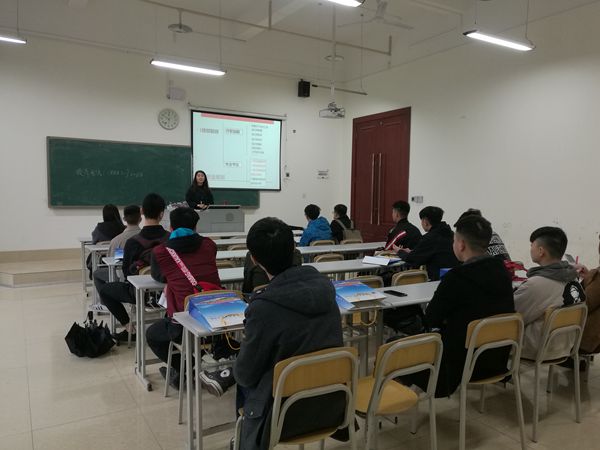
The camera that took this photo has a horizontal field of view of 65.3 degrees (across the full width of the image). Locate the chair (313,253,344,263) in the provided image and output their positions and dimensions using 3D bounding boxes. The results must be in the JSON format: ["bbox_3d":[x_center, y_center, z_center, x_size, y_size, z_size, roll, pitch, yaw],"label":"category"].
[{"bbox_3d":[0.181,0.665,4.894,0.440,0.780,0.490,-1,5,-30],"label":"chair"}]

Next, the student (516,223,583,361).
[{"bbox_3d":[1.456,0.600,3.114,0.550,1.210,0.680,-2,5,-35],"label":"student"}]

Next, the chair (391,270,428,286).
[{"bbox_3d":[0.800,0.771,4.111,0.460,0.790,0.480,-2,5,-31],"label":"chair"}]

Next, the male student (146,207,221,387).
[{"bbox_3d":[-0.843,0.542,3.261,0.530,1.320,0.800,-2,5,-31],"label":"male student"}]

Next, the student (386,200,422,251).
[{"bbox_3d":[1.101,0.390,5.704,0.520,1.330,0.750,-2,5,-39],"label":"student"}]

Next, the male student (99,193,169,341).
[{"bbox_3d":[-1.368,0.400,4.086,0.600,1.370,0.750,-1,5,-30],"label":"male student"}]

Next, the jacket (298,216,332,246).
[{"bbox_3d":[0.227,0.157,6.109,0.480,0.580,0.380,-2,5,-38],"label":"jacket"}]

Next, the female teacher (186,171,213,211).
[{"bbox_3d":[-2.012,-0.300,9.571,0.500,1.613,0.360,-1,5,-21],"label":"female teacher"}]

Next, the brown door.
[{"bbox_3d":[1.973,-1.068,11.619,0.100,3.335,2.117,-2,5,-31],"label":"brown door"}]

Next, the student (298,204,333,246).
[{"bbox_3d":[0.138,0.354,6.466,0.520,1.260,0.720,-2,5,-37],"label":"student"}]

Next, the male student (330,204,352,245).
[{"bbox_3d":[0.580,0.306,7.124,0.480,1.240,0.680,-3,6,-39],"label":"male student"}]

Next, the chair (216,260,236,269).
[{"bbox_3d":[-0.848,0.689,4.297,0.440,0.780,0.490,-1,5,-30],"label":"chair"}]

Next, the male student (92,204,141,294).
[{"bbox_3d":[-1.976,0.409,5.346,0.520,1.240,0.740,-2,5,-31],"label":"male student"}]

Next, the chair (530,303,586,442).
[{"bbox_3d":[1.438,0.831,2.896,0.440,0.780,0.490,-1,5,-30],"label":"chair"}]

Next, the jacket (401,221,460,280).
[{"bbox_3d":[1.374,0.335,4.867,0.520,0.680,0.520,-2,5,-36],"label":"jacket"}]

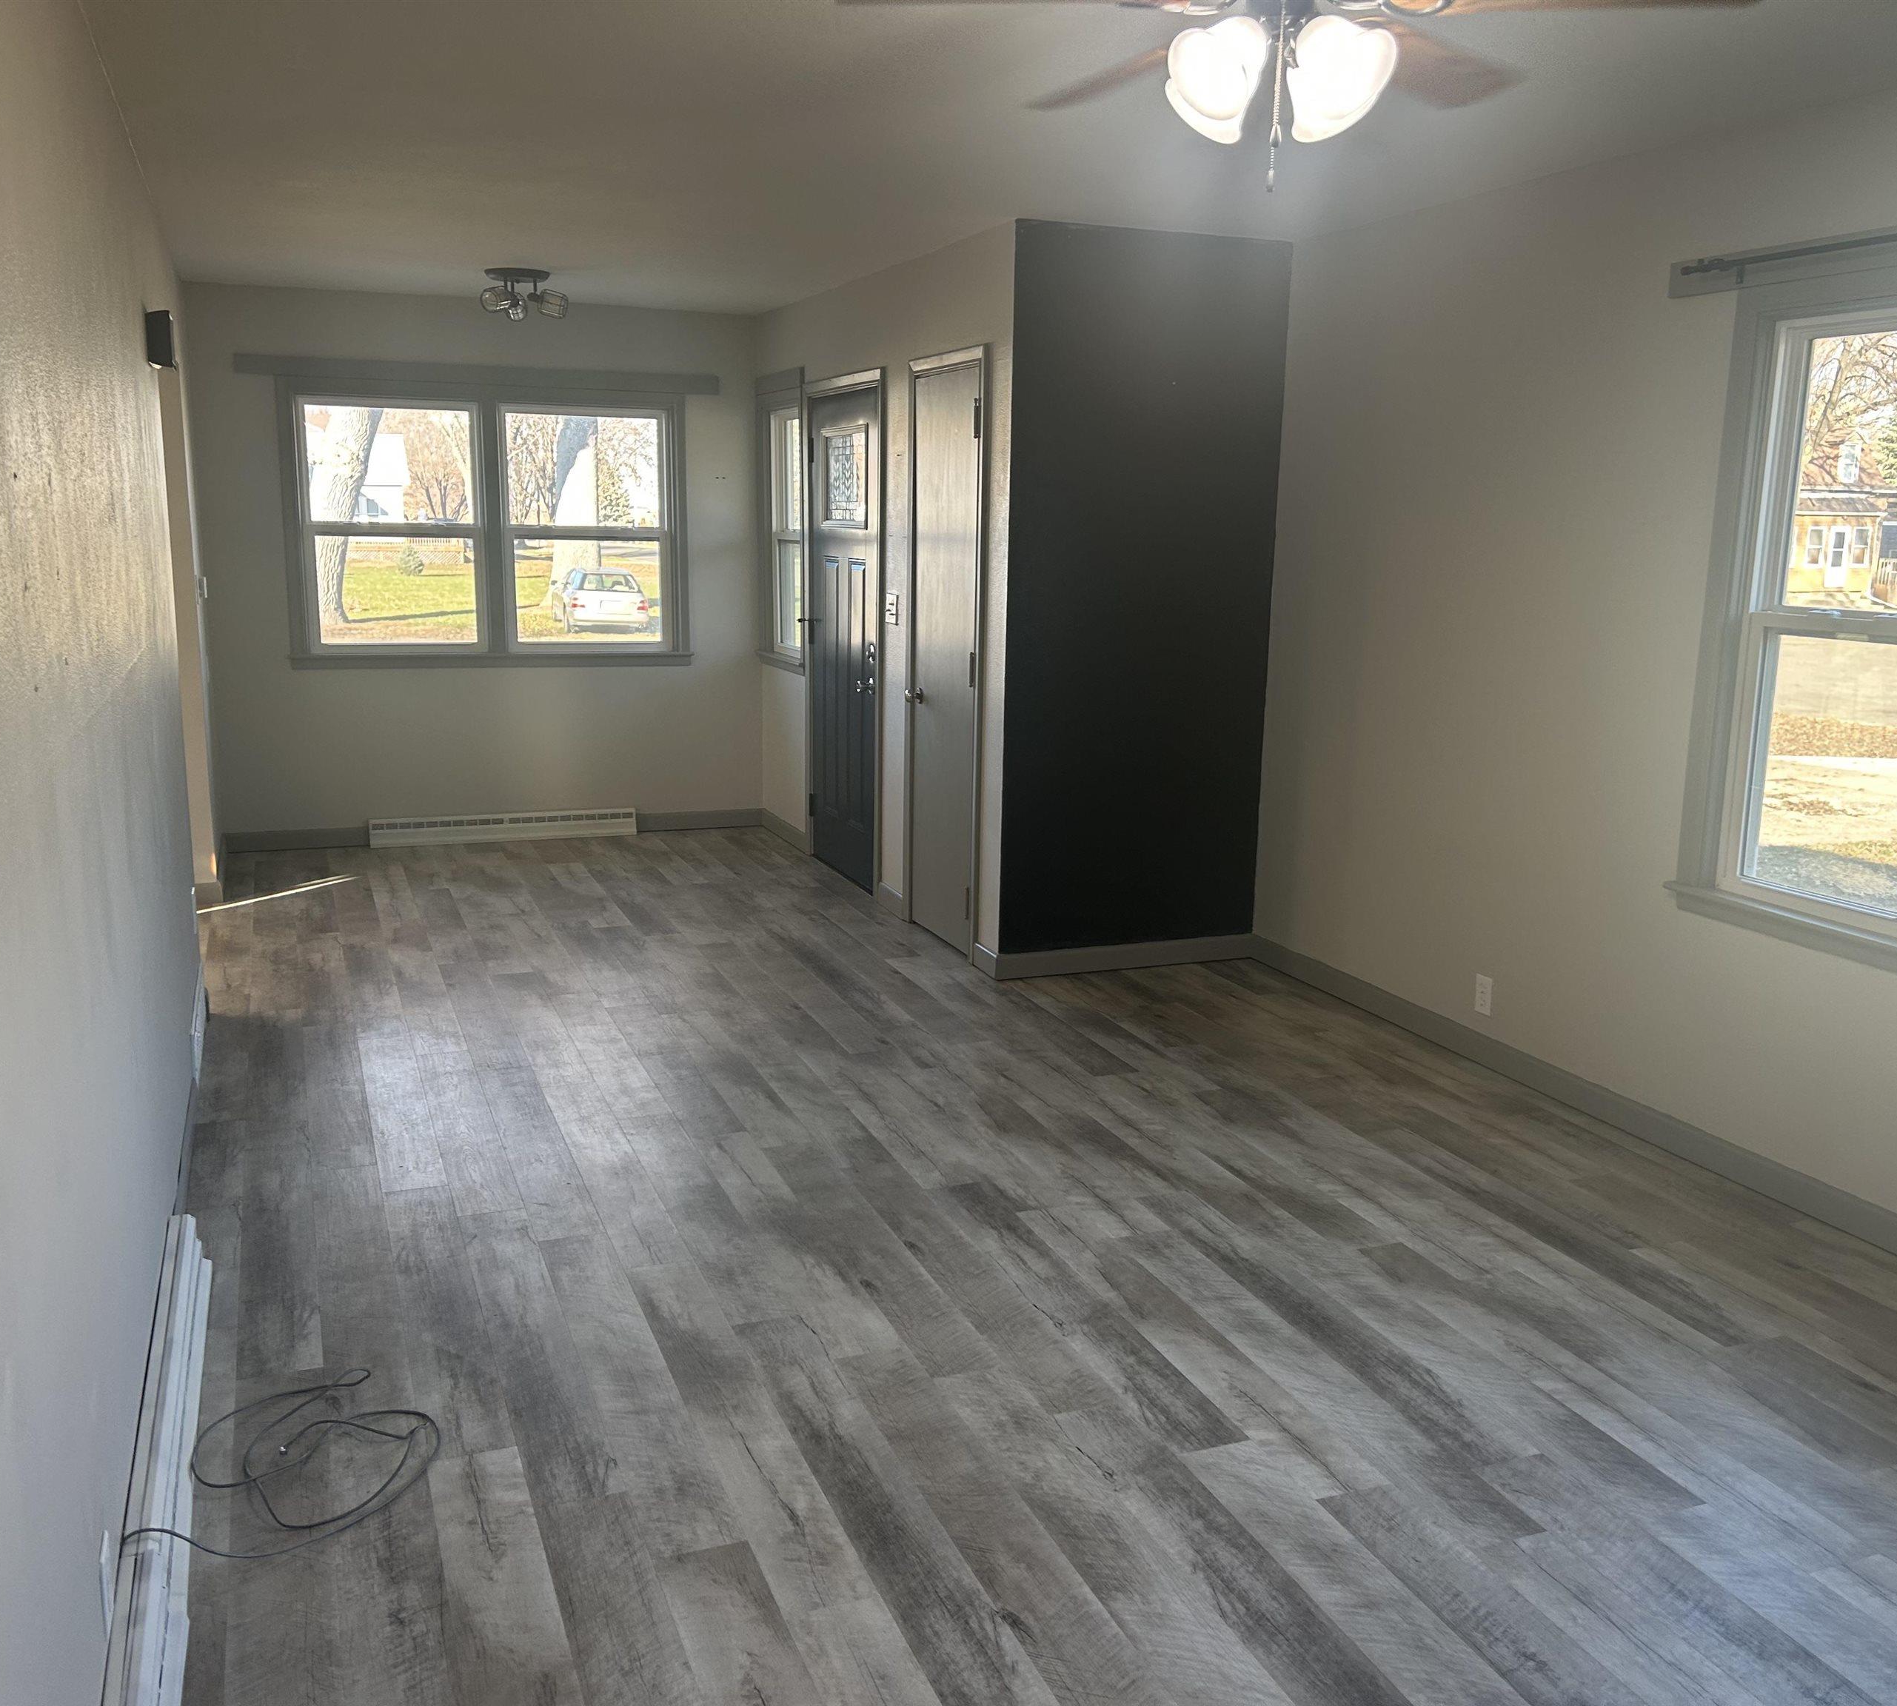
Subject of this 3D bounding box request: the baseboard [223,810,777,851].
[{"bbox_3d":[-2.076,-0.105,8.038,2.483,0.086,0.017,-4,12,-21],"label":"baseboard"}]

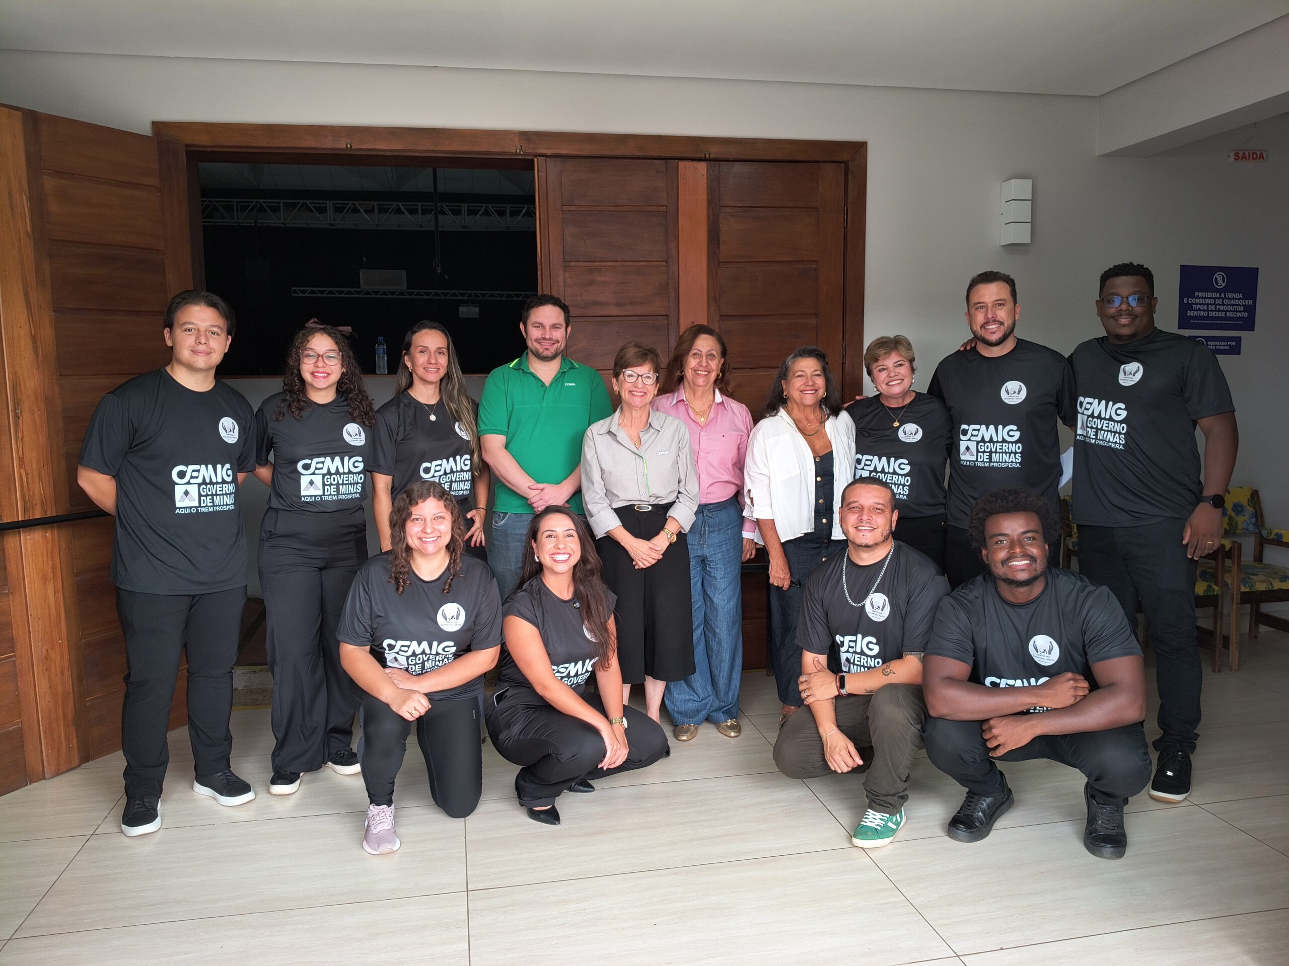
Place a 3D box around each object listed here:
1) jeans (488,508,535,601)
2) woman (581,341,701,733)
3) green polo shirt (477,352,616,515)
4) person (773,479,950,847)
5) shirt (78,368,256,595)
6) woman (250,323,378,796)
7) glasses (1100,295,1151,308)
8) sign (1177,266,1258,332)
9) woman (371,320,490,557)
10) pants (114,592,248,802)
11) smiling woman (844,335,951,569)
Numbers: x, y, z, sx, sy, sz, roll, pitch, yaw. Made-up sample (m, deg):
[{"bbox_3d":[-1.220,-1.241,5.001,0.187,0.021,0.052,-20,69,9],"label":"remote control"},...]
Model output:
[{"bbox_3d":[-0.406,0.535,4.007,0.410,0.950,0.280,-1,6,-6],"label":"jeans"},{"bbox_3d":[-0.018,0.245,3.740,0.450,1.565,0.340,-1,7,-4],"label":"woman"},{"bbox_3d":[-0.399,-0.194,3.911,0.540,0.650,0.300,-1,6,-6],"label":"green polo shirt"},{"bbox_3d":[0.724,0.531,3.200,0.560,1.100,0.680,1,7,16],"label":"person"},{"bbox_3d":[-1.570,-0.011,3.195,0.530,0.740,0.320,-6,8,-42],"label":"shirt"},{"bbox_3d":[-1.220,0.245,3.570,0.460,1.640,0.340,-4,7,-24],"label":"woman"},{"bbox_3d":[1.672,-0.637,3.360,0.148,0.045,0.140,3,7,27],"label":"glasses"},{"bbox_3d":[2.928,-0.943,4.940,0.455,0.317,0.010,-2,7,-11],"label":"sign"},{"bbox_3d":[-0.832,0.210,3.780,0.460,1.650,0.340,-5,8,-30],"label":"woman"},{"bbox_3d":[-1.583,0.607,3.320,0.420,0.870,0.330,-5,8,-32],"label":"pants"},{"bbox_3d":[0.977,0.222,3.720,0.470,1.585,0.340,2,7,20],"label":"smiling woman"}]

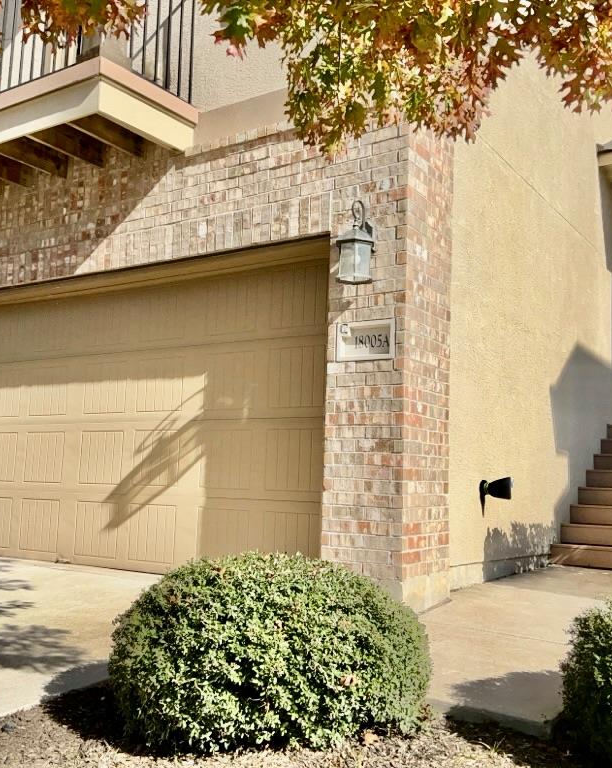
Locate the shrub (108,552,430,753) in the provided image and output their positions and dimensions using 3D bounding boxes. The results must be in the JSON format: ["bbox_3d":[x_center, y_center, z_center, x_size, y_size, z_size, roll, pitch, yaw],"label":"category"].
[{"bbox_3d":[-0.129,0.885,2.833,1.120,0.580,1.120,-3,-8,33],"label":"shrub"}]

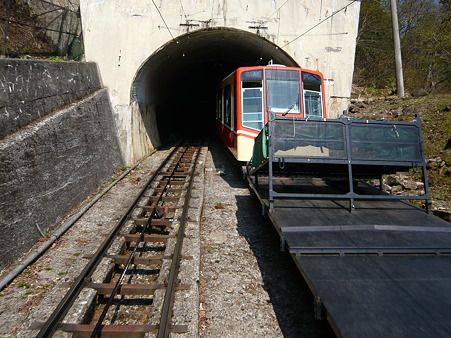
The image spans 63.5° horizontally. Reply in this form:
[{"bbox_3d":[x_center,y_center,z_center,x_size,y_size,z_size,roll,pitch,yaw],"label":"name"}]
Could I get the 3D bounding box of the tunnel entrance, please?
[{"bbox_3d":[-0.170,-2.800,14.300,6.800,5.000,1.600,1,-2,-3],"label":"tunnel entrance"}]

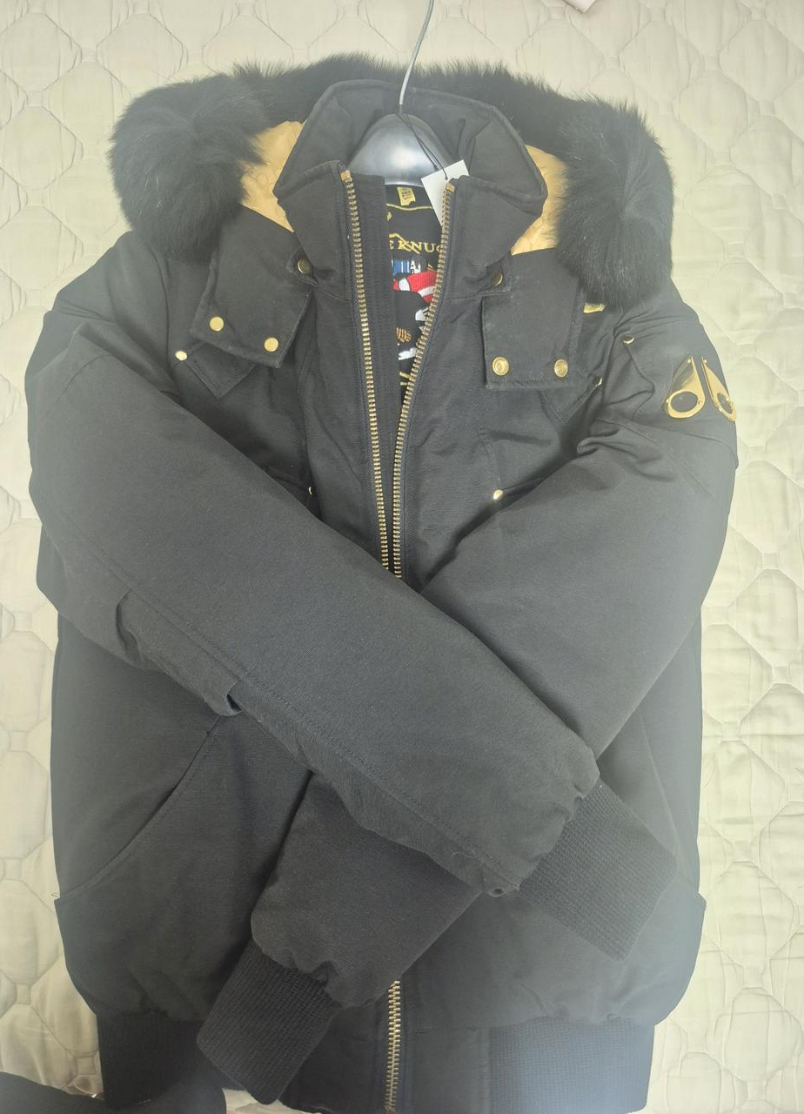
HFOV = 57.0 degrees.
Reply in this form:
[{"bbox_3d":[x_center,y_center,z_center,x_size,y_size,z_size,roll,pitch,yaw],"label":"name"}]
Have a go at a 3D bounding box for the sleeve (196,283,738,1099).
[{"bbox_3d":[0.083,0.096,0.585,0.210,0.145,0.710,37,82,4],"label":"sleeve"}]

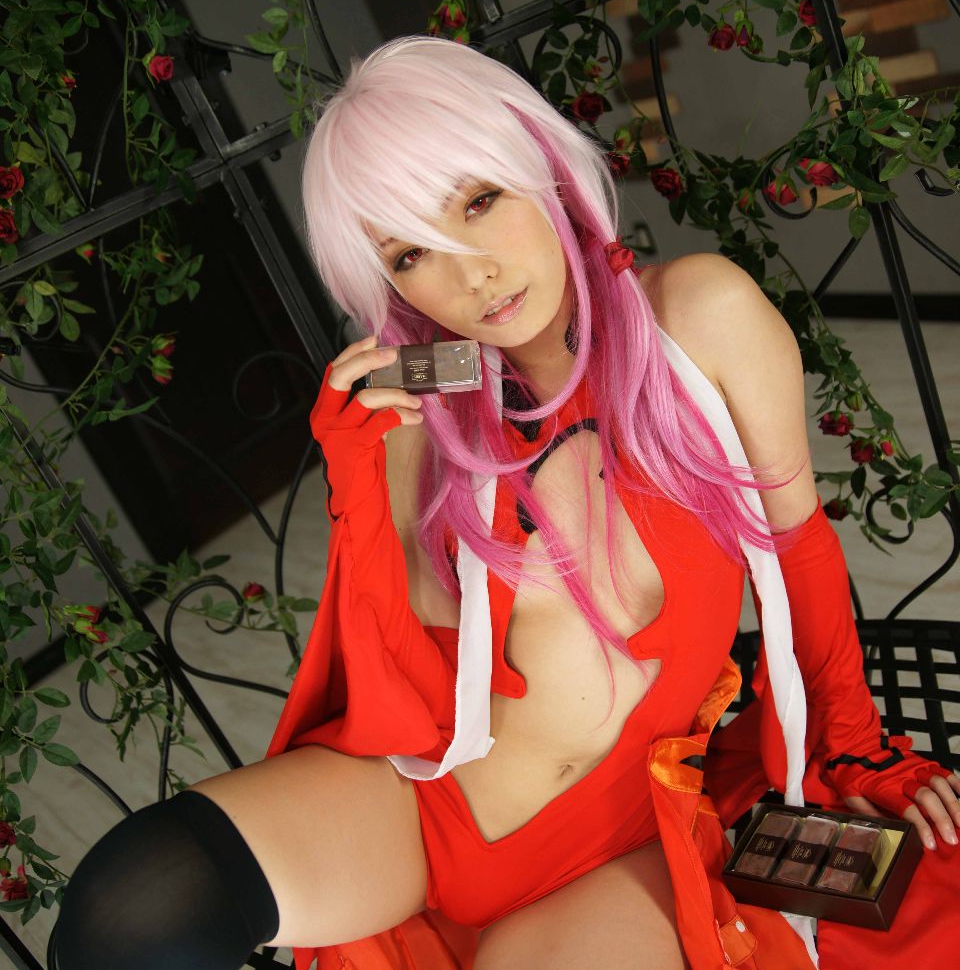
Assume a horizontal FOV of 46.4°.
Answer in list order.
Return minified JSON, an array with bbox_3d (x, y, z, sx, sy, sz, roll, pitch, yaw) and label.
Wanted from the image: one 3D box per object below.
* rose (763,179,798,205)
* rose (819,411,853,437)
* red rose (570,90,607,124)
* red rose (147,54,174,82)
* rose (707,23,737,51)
[{"bbox_3d":[0.307,-0.299,1.146,0.032,0.029,0.031,-19,20,16],"label":"rose"},{"bbox_3d":[0.395,-0.067,1.243,0.036,0.029,0.034,-19,20,16],"label":"rose"},{"bbox_3d":[0.113,-0.393,1.166,0.036,0.035,0.032,-24,19,0],"label":"red rose"},{"bbox_3d":[-0.318,-0.416,1.118,0.028,0.028,0.027,-30,20,-16],"label":"red rose"},{"bbox_3d":[0.237,-0.438,1.096,0.027,0.027,0.027,-21,20,11],"label":"rose"}]

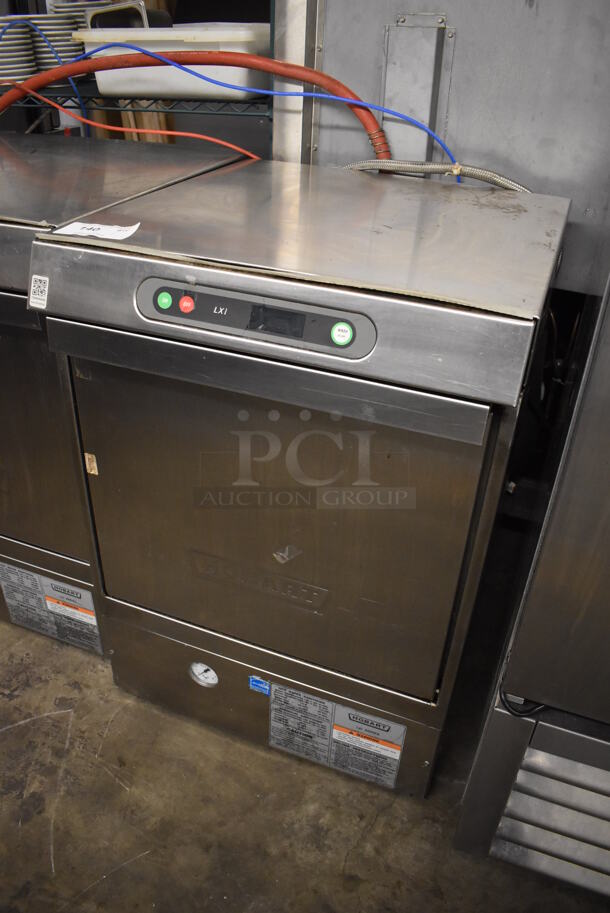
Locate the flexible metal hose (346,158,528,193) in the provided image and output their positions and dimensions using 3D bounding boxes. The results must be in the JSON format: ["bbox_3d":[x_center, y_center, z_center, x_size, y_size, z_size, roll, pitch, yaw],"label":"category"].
[{"bbox_3d":[0.245,-0.534,1.288,0.360,0.045,0.045,15,34,19],"label":"flexible metal hose"}]

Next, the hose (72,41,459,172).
[{"bbox_3d":[-0.100,-0.692,1.348,0.830,0.190,0.100,14,34,17],"label":"hose"}]

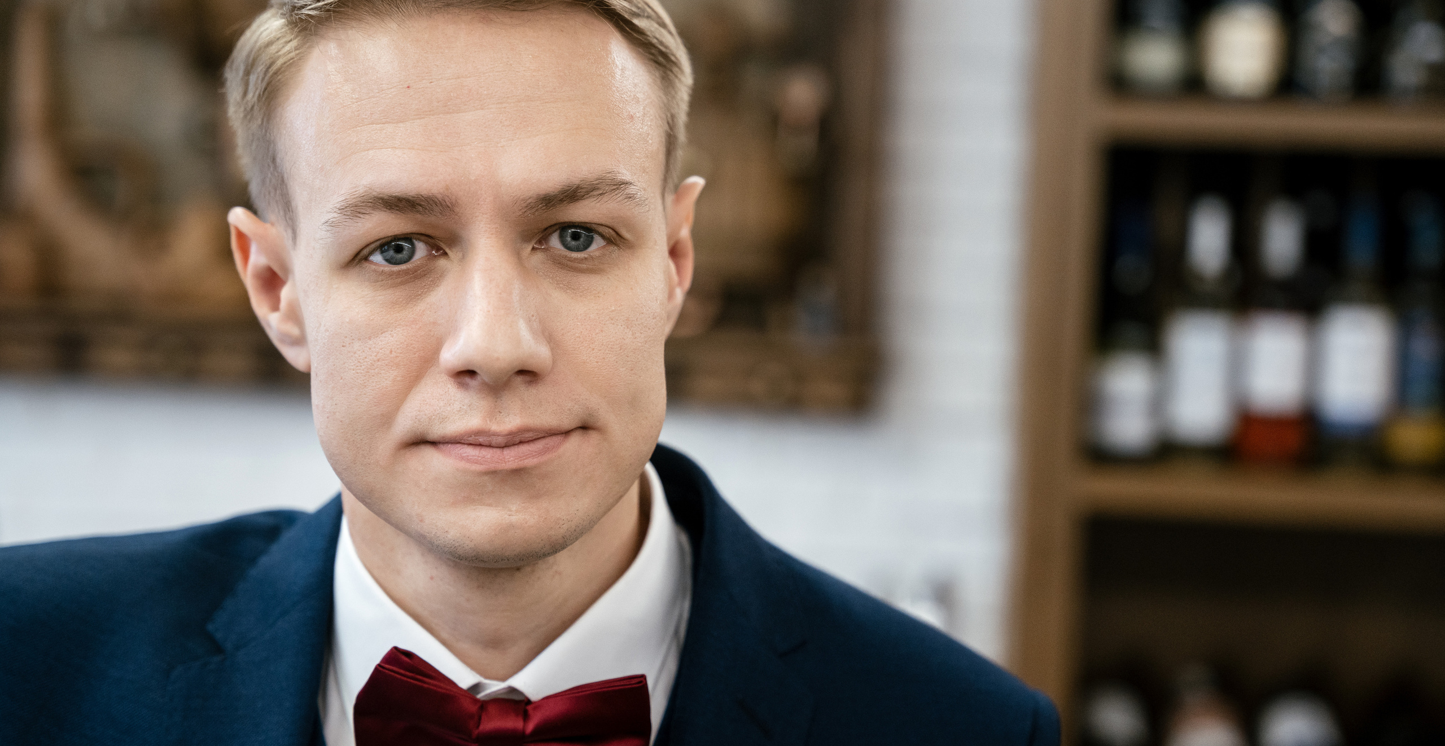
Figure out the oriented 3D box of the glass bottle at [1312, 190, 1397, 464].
[{"bbox_3d":[0.703,-0.051,3.110,0.079,0.305,0.079,2,5,8],"label":"glass bottle"}]

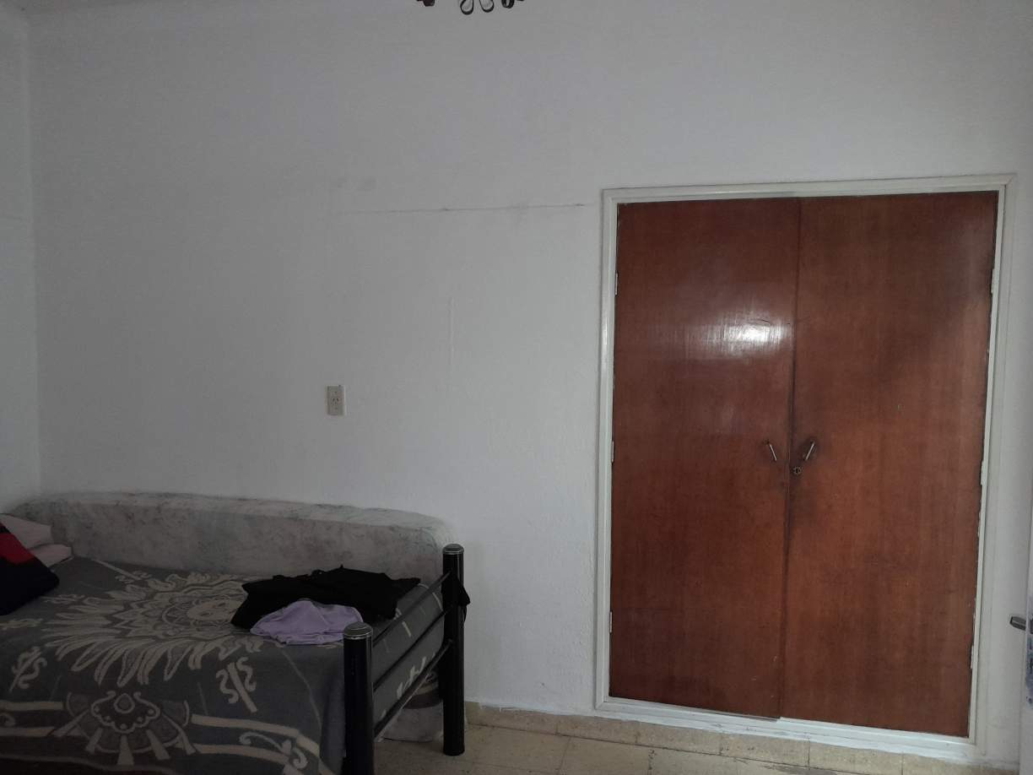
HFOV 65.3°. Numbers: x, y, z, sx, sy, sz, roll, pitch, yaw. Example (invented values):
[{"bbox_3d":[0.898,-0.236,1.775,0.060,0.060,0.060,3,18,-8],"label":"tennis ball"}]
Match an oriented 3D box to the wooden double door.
[{"bbox_3d":[0.949,0.262,2.814,1.219,1.816,0.050,1,4,13],"label":"wooden double door"}]

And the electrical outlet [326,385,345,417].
[{"bbox_3d":[-0.711,0.053,3.179,0.073,0.117,0.012,1,4,13],"label":"electrical outlet"}]

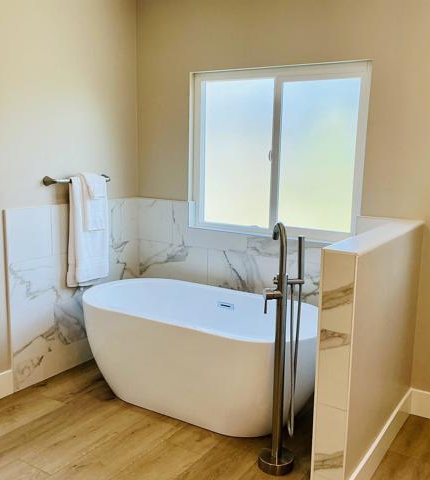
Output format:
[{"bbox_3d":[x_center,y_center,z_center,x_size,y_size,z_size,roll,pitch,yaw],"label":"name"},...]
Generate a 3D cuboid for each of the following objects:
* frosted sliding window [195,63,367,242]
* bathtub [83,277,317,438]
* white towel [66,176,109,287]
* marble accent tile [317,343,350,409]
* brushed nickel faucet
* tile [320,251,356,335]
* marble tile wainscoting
[{"bbox_3d":[0.350,-0.540,3.225,1.195,1.016,0.077,7,11,32],"label":"frosted sliding window"},{"bbox_3d":[-0.096,0.649,2.965,1.493,0.586,0.768,7,11,32],"label":"bathtub"},{"bbox_3d":[-0.821,-0.066,3.342,0.086,0.701,0.331,7,11,32],"label":"white towel"},{"bbox_3d":[0.449,0.512,1.956,0.128,0.242,0.015,7,11,32],"label":"marble accent tile"},{"bbox_3d":[0.293,0.486,2.345,0.182,1.129,0.278,0,10,-4],"label":"brushed nickel faucet"},{"bbox_3d":[0.455,0.191,1.902,0.128,0.300,0.015,7,11,32],"label":"tile"},{"bbox_3d":[-0.094,0.398,2.954,1.867,1.085,1.128,7,11,32],"label":"marble tile wainscoting"}]

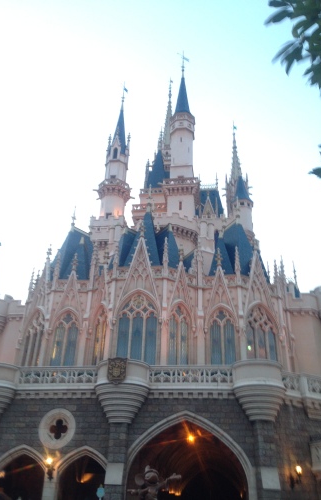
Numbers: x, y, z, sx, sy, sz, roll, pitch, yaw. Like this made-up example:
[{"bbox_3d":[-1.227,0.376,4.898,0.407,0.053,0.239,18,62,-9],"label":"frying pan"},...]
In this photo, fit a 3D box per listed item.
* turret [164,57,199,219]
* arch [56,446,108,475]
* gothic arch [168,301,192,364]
[{"bbox_3d":[2.064,-11.752,45.315,2.972,21.430,2.972,-1,-32,6],"label":"turret"},{"bbox_3d":[-3.653,9.884,22.481,2.542,1.300,0.500,-1,-32,6],"label":"arch"},{"bbox_3d":[1.055,4.878,27.586,1.539,4.230,0.500,15,-34,-19],"label":"gothic arch"}]

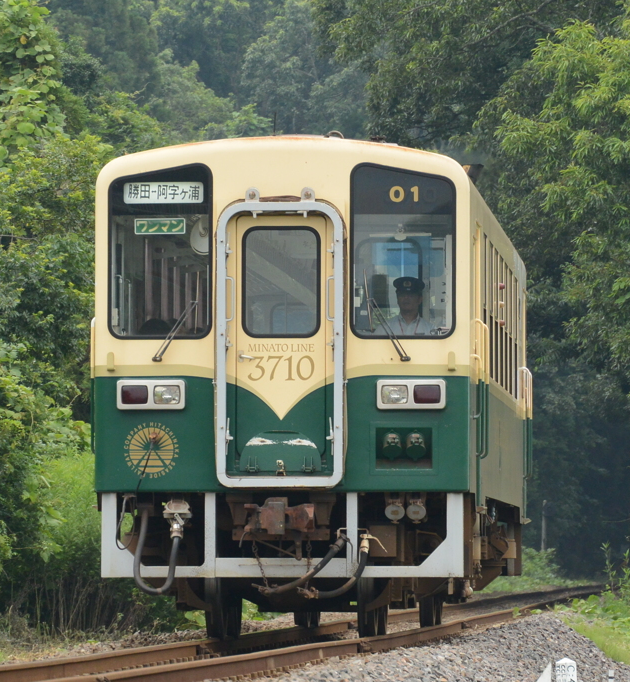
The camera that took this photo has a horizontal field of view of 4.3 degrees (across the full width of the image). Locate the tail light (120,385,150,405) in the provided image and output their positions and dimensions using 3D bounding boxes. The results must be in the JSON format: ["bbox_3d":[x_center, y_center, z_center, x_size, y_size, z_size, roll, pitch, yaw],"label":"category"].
[{"bbox_3d":[-1.292,0.386,60.692,0.198,0.140,0.070,0,-2,3],"label":"tail light"}]

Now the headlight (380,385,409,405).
[{"bbox_3d":[0.576,0.386,60.606,0.197,0.140,0.090,0,-2,3],"label":"headlight"}]

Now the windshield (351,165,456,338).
[{"bbox_3d":[0.639,-0.642,60.621,0.747,1.249,0.050,0,-2,3],"label":"windshield"}]

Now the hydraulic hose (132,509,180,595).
[{"bbox_3d":[-1.138,1.518,60.625,0.359,0.632,0.200,0,-2,3],"label":"hydraulic hose"}]

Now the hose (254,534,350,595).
[{"bbox_3d":[-0.104,1.609,60.525,0.674,0.444,0.200,0,-2,3],"label":"hose"}]

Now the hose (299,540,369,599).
[{"bbox_3d":[0.140,1.634,60.513,0.502,0.451,0.200,0,-2,3],"label":"hose"}]

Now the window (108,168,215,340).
[{"bbox_3d":[-1.114,-0.643,60.701,0.748,1.251,0.050,0,-2,3],"label":"window"}]

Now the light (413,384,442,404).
[{"bbox_3d":[0.809,0.386,60.596,0.197,0.140,0.070,0,-2,3],"label":"light"}]

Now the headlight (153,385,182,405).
[{"bbox_3d":[-1.058,0.386,60.681,0.198,0.140,0.090,0,-2,3],"label":"headlight"}]

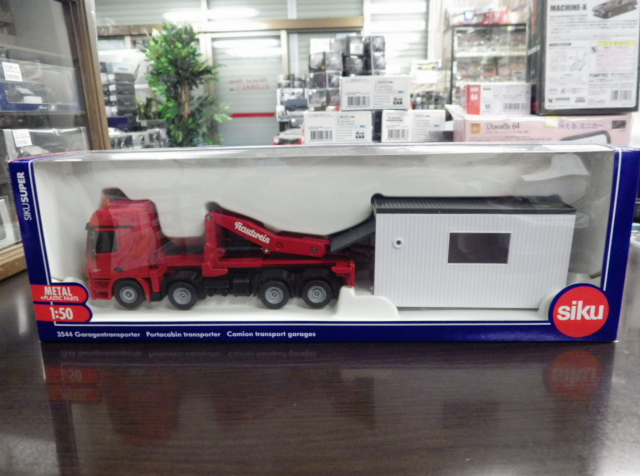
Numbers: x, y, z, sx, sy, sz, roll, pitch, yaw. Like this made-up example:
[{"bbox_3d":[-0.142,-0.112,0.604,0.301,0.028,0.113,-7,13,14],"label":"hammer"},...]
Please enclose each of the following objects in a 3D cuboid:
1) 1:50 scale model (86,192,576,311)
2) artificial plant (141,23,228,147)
[{"bbox_3d":[0.003,0.005,0.363,0.330,0.079,0.055,-1,14,3],"label":"1:50 scale model"},{"bbox_3d":[-1.196,-1.122,4.759,0.820,1.700,0.800,-1,14,3],"label":"artificial plant"}]

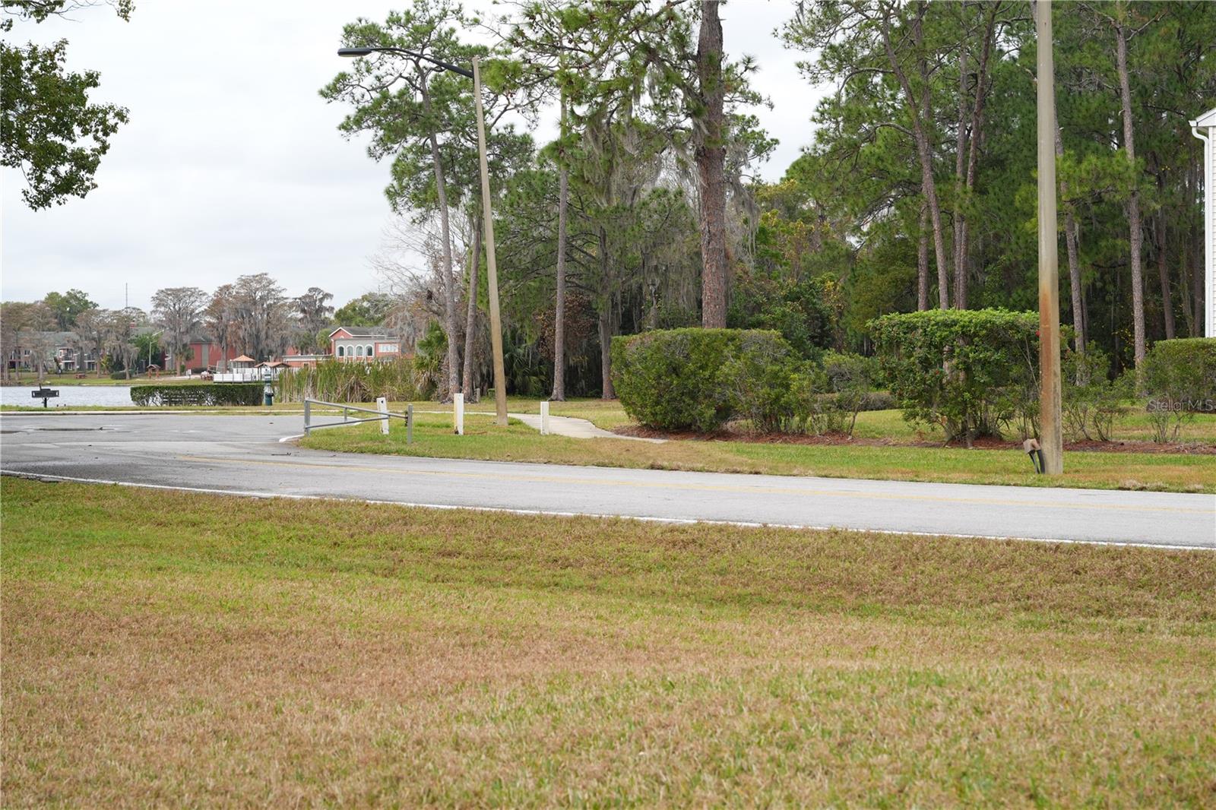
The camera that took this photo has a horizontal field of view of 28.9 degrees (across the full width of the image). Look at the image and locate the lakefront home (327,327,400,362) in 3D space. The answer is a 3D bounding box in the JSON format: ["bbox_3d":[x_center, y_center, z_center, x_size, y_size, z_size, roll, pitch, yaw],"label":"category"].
[{"bbox_3d":[-42.188,-9.882,410.000,12.500,7.200,11.000,0,1,-14],"label":"lakefront home"}]

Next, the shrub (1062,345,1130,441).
[{"bbox_3d":[9.663,-0.236,47.000,1.400,1.900,1.300,0,1,24],"label":"shrub"}]

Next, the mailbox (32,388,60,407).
[{"bbox_3d":[-22.367,-0.302,94.000,1.050,0.750,0.500,0,1,-9],"label":"mailbox"}]

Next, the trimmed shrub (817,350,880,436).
[{"bbox_3d":[5.115,-0.252,50.200,1.250,1.820,1.200,0,1,24],"label":"trimmed shrub"}]

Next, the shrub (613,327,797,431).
[{"bbox_3d":[2.288,-0.563,55.000,4.000,2.300,1.900,1,1,41],"label":"shrub"}]

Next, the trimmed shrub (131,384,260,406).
[{"bbox_3d":[-16.466,-0.399,94.500,5.250,0.950,0.950,0,1,0],"label":"trimmed shrub"}]

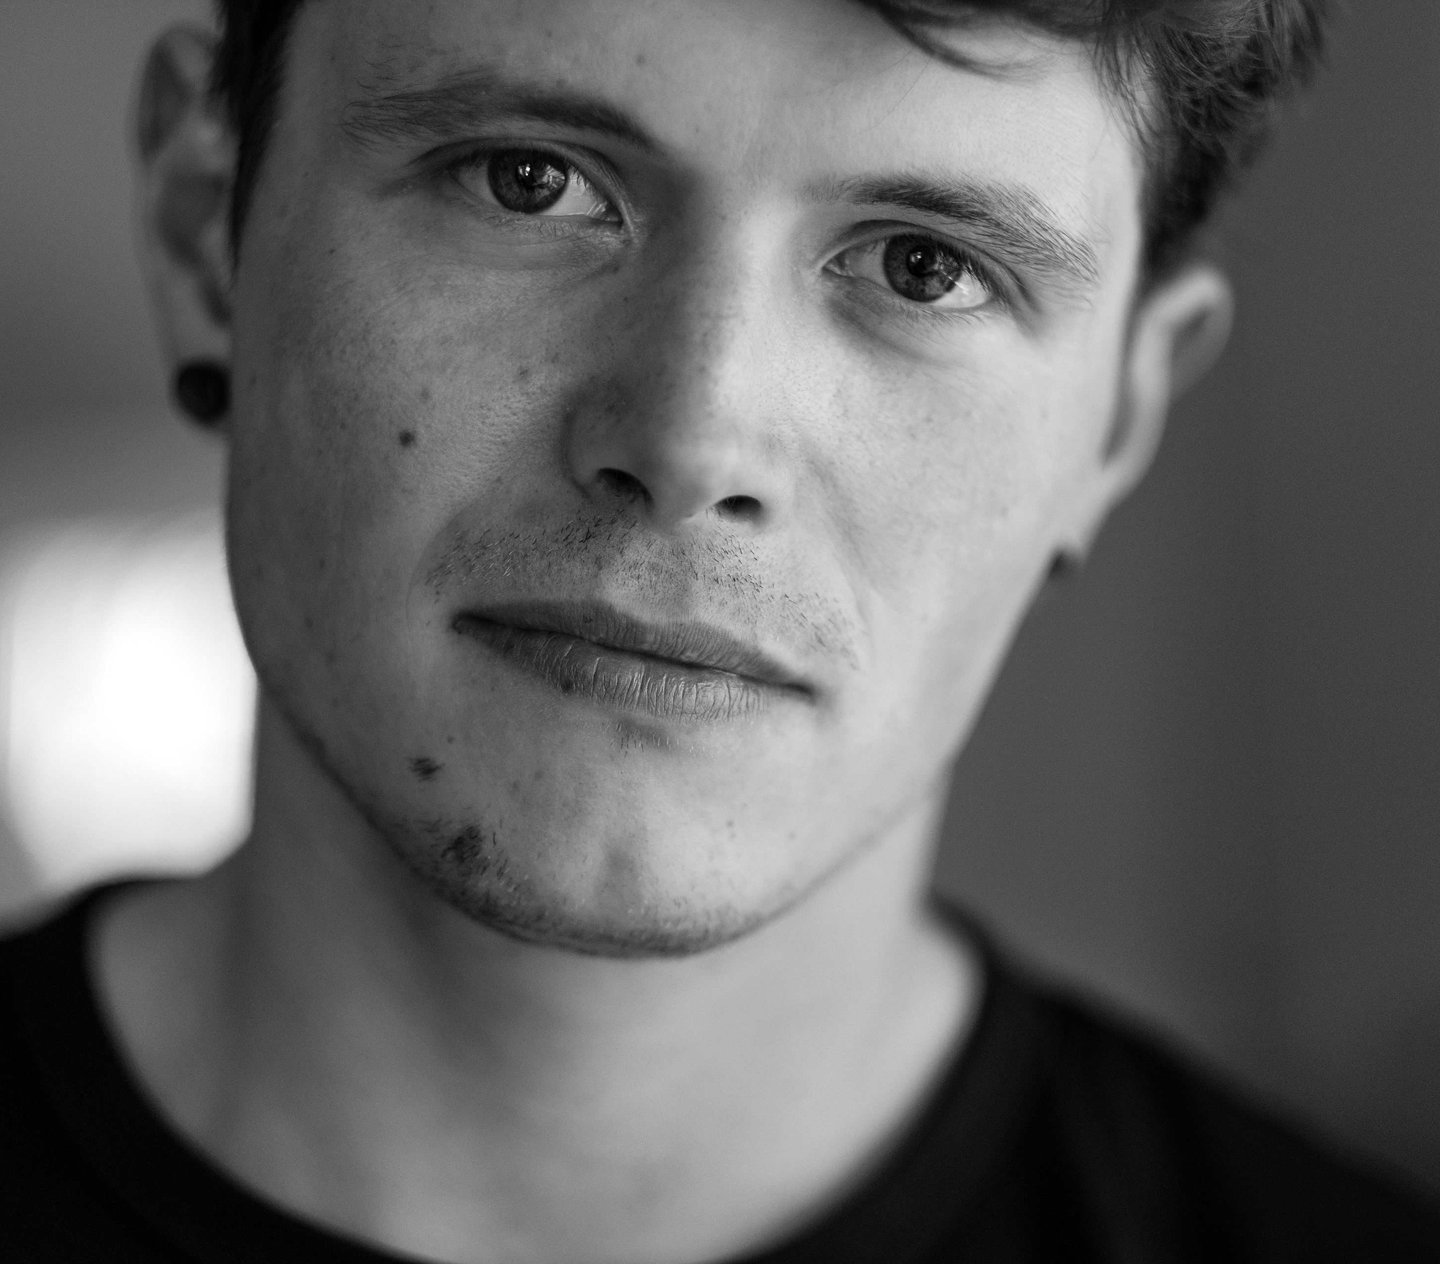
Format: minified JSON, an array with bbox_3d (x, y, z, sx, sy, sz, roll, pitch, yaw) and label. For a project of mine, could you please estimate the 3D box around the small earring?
[{"bbox_3d":[-0.089,-0.041,0.765,0.011,0.011,0.008,7,9,39],"label":"small earring"}]

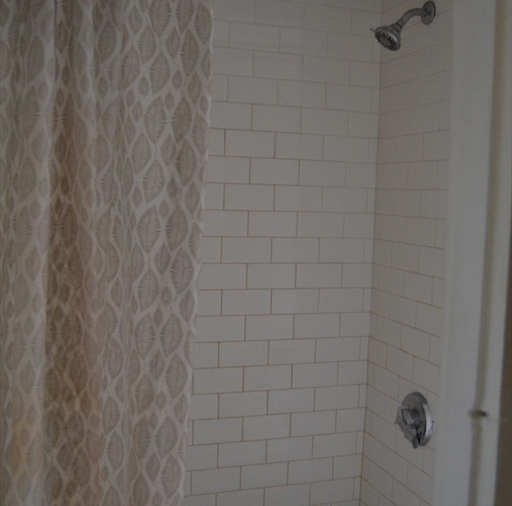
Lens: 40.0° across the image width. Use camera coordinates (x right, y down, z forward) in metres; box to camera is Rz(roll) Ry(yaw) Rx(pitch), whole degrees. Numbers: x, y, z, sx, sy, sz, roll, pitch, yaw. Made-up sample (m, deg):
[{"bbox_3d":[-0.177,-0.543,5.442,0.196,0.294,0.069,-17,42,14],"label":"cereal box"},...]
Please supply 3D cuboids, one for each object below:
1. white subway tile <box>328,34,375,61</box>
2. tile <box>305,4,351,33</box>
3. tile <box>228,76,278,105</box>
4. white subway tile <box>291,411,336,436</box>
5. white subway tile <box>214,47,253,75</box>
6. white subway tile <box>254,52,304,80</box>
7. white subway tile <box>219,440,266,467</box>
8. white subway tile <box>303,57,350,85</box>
[{"bbox_3d":[0.283,-0.622,2.133,0.152,0.075,0.010,0,5,-18],"label":"white subway tile"},{"bbox_3d":[0.216,-0.702,2.117,0.152,0.076,0.009,0,5,-18],"label":"tile"},{"bbox_3d":[-0.013,-0.473,2.048,0.152,0.075,0.010,0,5,-18],"label":"tile"},{"bbox_3d":[0.182,0.537,2.220,0.152,0.076,0.009,0,5,-18],"label":"white subway tile"},{"bbox_3d":[-0.082,-0.545,2.002,0.152,0.075,0.009,0,5,-19],"label":"white subway tile"},{"bbox_3d":[0.066,-0.551,2.082,0.152,0.076,0.009,0,5,-18],"label":"white subway tile"},{"bbox_3d":[-0.042,0.614,2.155,0.152,0.076,0.009,0,5,-18],"label":"white subway tile"},{"bbox_3d":[0.212,-0.549,2.124,0.154,0.076,0.008,0,5,-19],"label":"white subway tile"}]

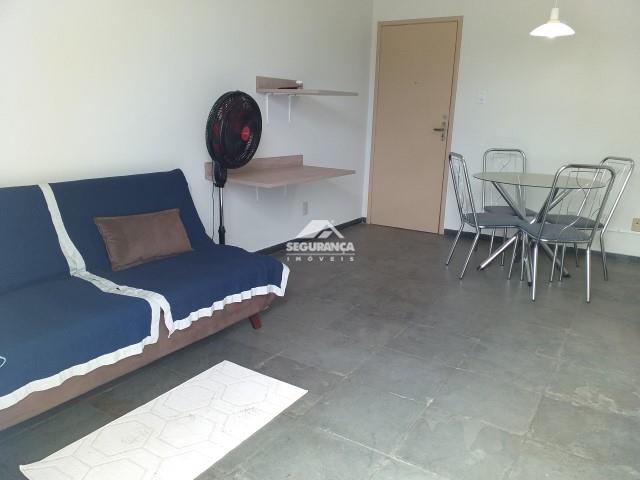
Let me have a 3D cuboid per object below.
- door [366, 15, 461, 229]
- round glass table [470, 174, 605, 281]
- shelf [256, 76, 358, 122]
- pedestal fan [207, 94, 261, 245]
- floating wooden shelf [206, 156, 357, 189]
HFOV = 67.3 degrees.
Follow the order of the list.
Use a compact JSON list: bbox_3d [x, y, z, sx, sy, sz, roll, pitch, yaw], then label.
[{"bbox_3d":[0.970,-1.170,5.070,0.907,2.134,0.073,10,16,32],"label":"door"},{"bbox_3d":[1.621,-0.099,3.707,0.918,0.741,0.918,10,16,32],"label":"round glass table"},{"bbox_3d":[-0.087,-1.135,3.923,0.571,0.347,0.650,10,16,32],"label":"shelf"},{"bbox_3d":[-0.641,-0.301,3.140,0.426,1.288,0.482,10,16,32],"label":"pedestal fan"},{"bbox_3d":[-0.244,-0.563,3.816,0.594,0.125,1.232,10,16,32],"label":"floating wooden shelf"}]

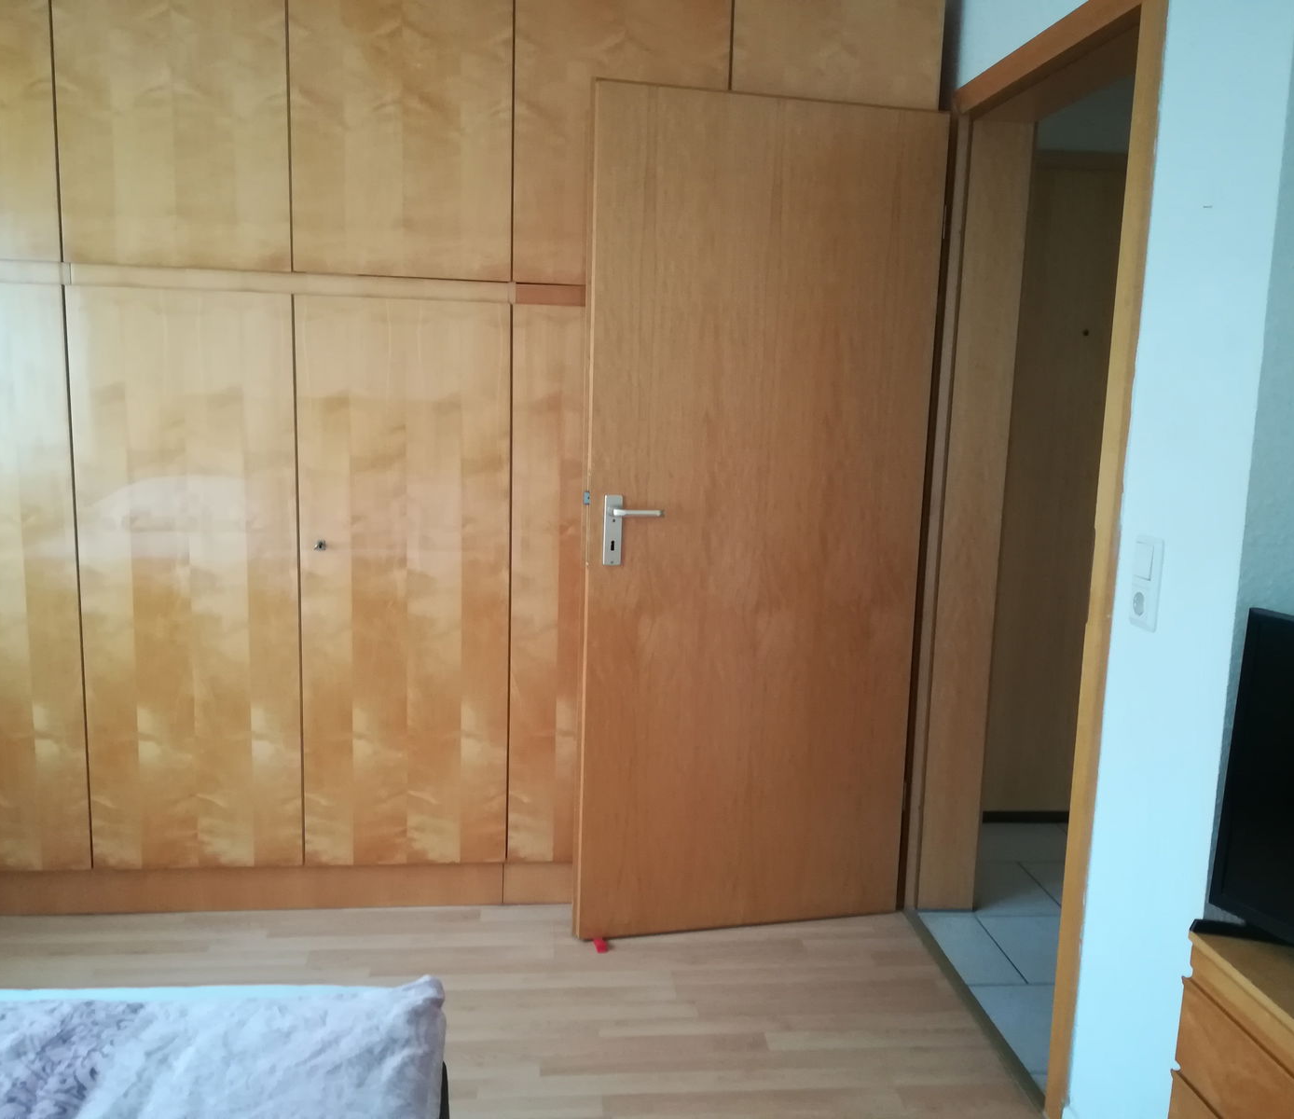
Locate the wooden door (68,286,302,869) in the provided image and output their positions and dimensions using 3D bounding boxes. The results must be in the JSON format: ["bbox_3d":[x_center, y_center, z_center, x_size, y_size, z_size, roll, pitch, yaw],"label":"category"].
[{"bbox_3d":[-1.093,0.070,2.687,0.501,1.394,0.027,1,9,-6],"label":"wooden door"}]

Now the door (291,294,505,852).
[{"bbox_3d":[-0.592,0.076,2.743,0.499,1.394,0.027,1,9,-6],"label":"door"}]

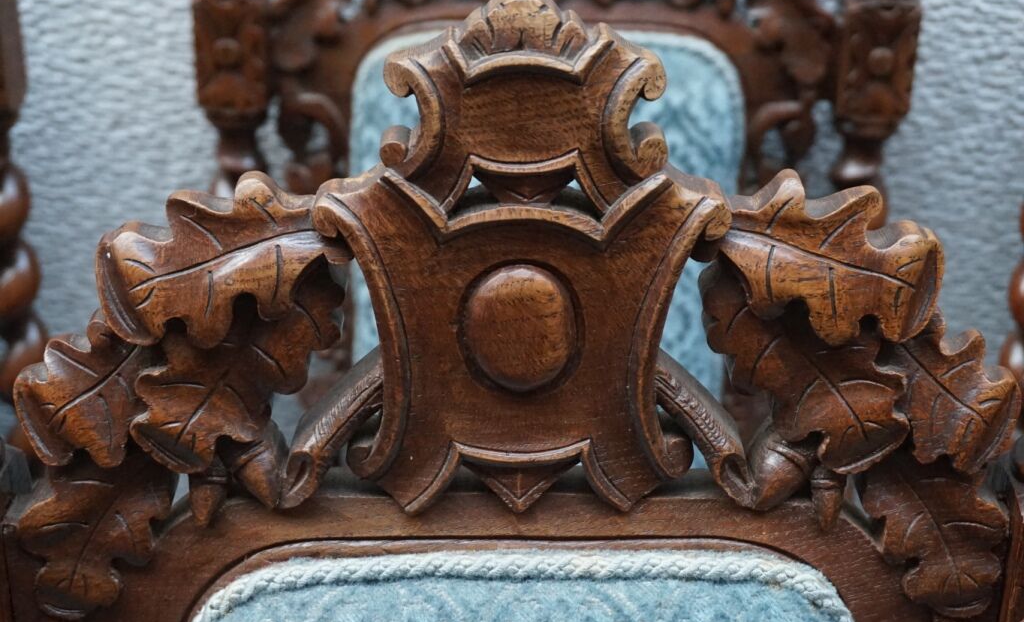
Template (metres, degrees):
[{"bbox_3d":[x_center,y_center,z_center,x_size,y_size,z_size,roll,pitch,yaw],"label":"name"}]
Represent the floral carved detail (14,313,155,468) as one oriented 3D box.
[{"bbox_3d":[-0.193,0.036,0.709,0.057,0.066,0.036,0,20,0],"label":"floral carved detail"}]

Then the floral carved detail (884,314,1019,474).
[{"bbox_3d":[0.199,0.038,0.710,0.054,0.068,0.036,0,20,0],"label":"floral carved detail"}]

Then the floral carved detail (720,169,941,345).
[{"bbox_3d":[0.137,-0.024,0.682,0.091,0.072,0.036,0,20,0],"label":"floral carved detail"}]

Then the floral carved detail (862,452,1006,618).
[{"bbox_3d":[0.198,0.105,0.736,0.061,0.075,0.032,0,20,0],"label":"floral carved detail"}]

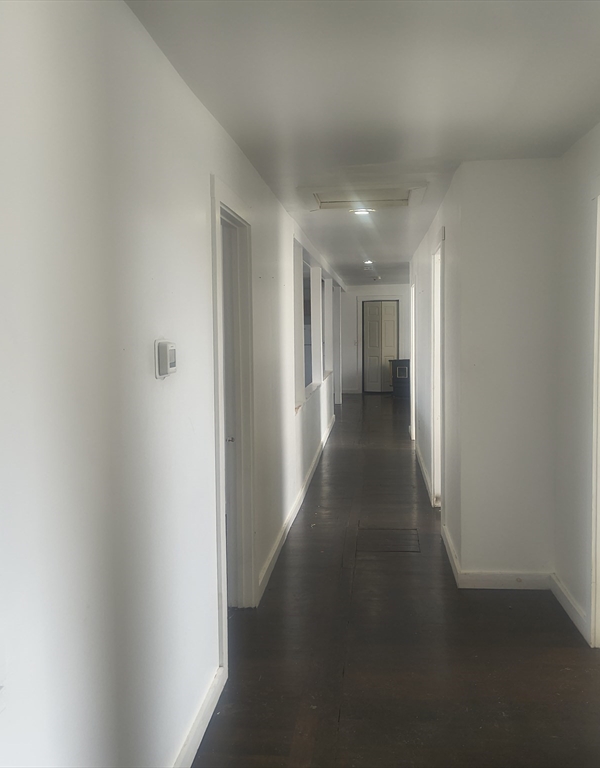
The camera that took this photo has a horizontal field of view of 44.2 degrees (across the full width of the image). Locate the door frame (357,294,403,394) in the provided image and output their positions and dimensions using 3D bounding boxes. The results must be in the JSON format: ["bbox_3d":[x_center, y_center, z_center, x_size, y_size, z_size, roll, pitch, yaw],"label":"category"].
[{"bbox_3d":[1.764,-0.859,16.389,1.012,2.160,0.120,0,4,6],"label":"door frame"}]

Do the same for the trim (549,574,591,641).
[{"bbox_3d":[1.399,1.152,3.853,0.020,0.090,0.665,0,4,6],"label":"trim"}]

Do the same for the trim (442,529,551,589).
[{"bbox_3d":[1.216,1.089,4.709,0.525,0.090,1.025,0,4,6],"label":"trim"}]

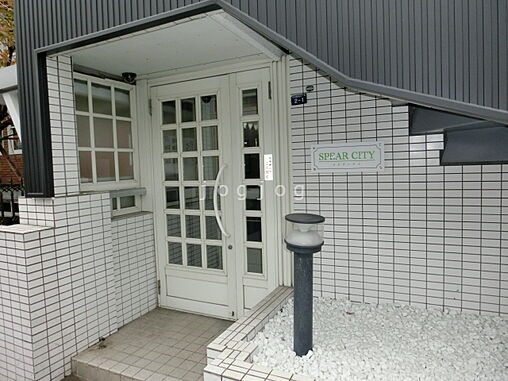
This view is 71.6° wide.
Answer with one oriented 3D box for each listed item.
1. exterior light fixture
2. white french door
[{"bbox_3d":[0.259,0.498,1.850,0.202,0.735,0.202,0,6,0],"label":"exterior light fixture"},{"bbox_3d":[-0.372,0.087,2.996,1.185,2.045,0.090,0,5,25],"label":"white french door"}]

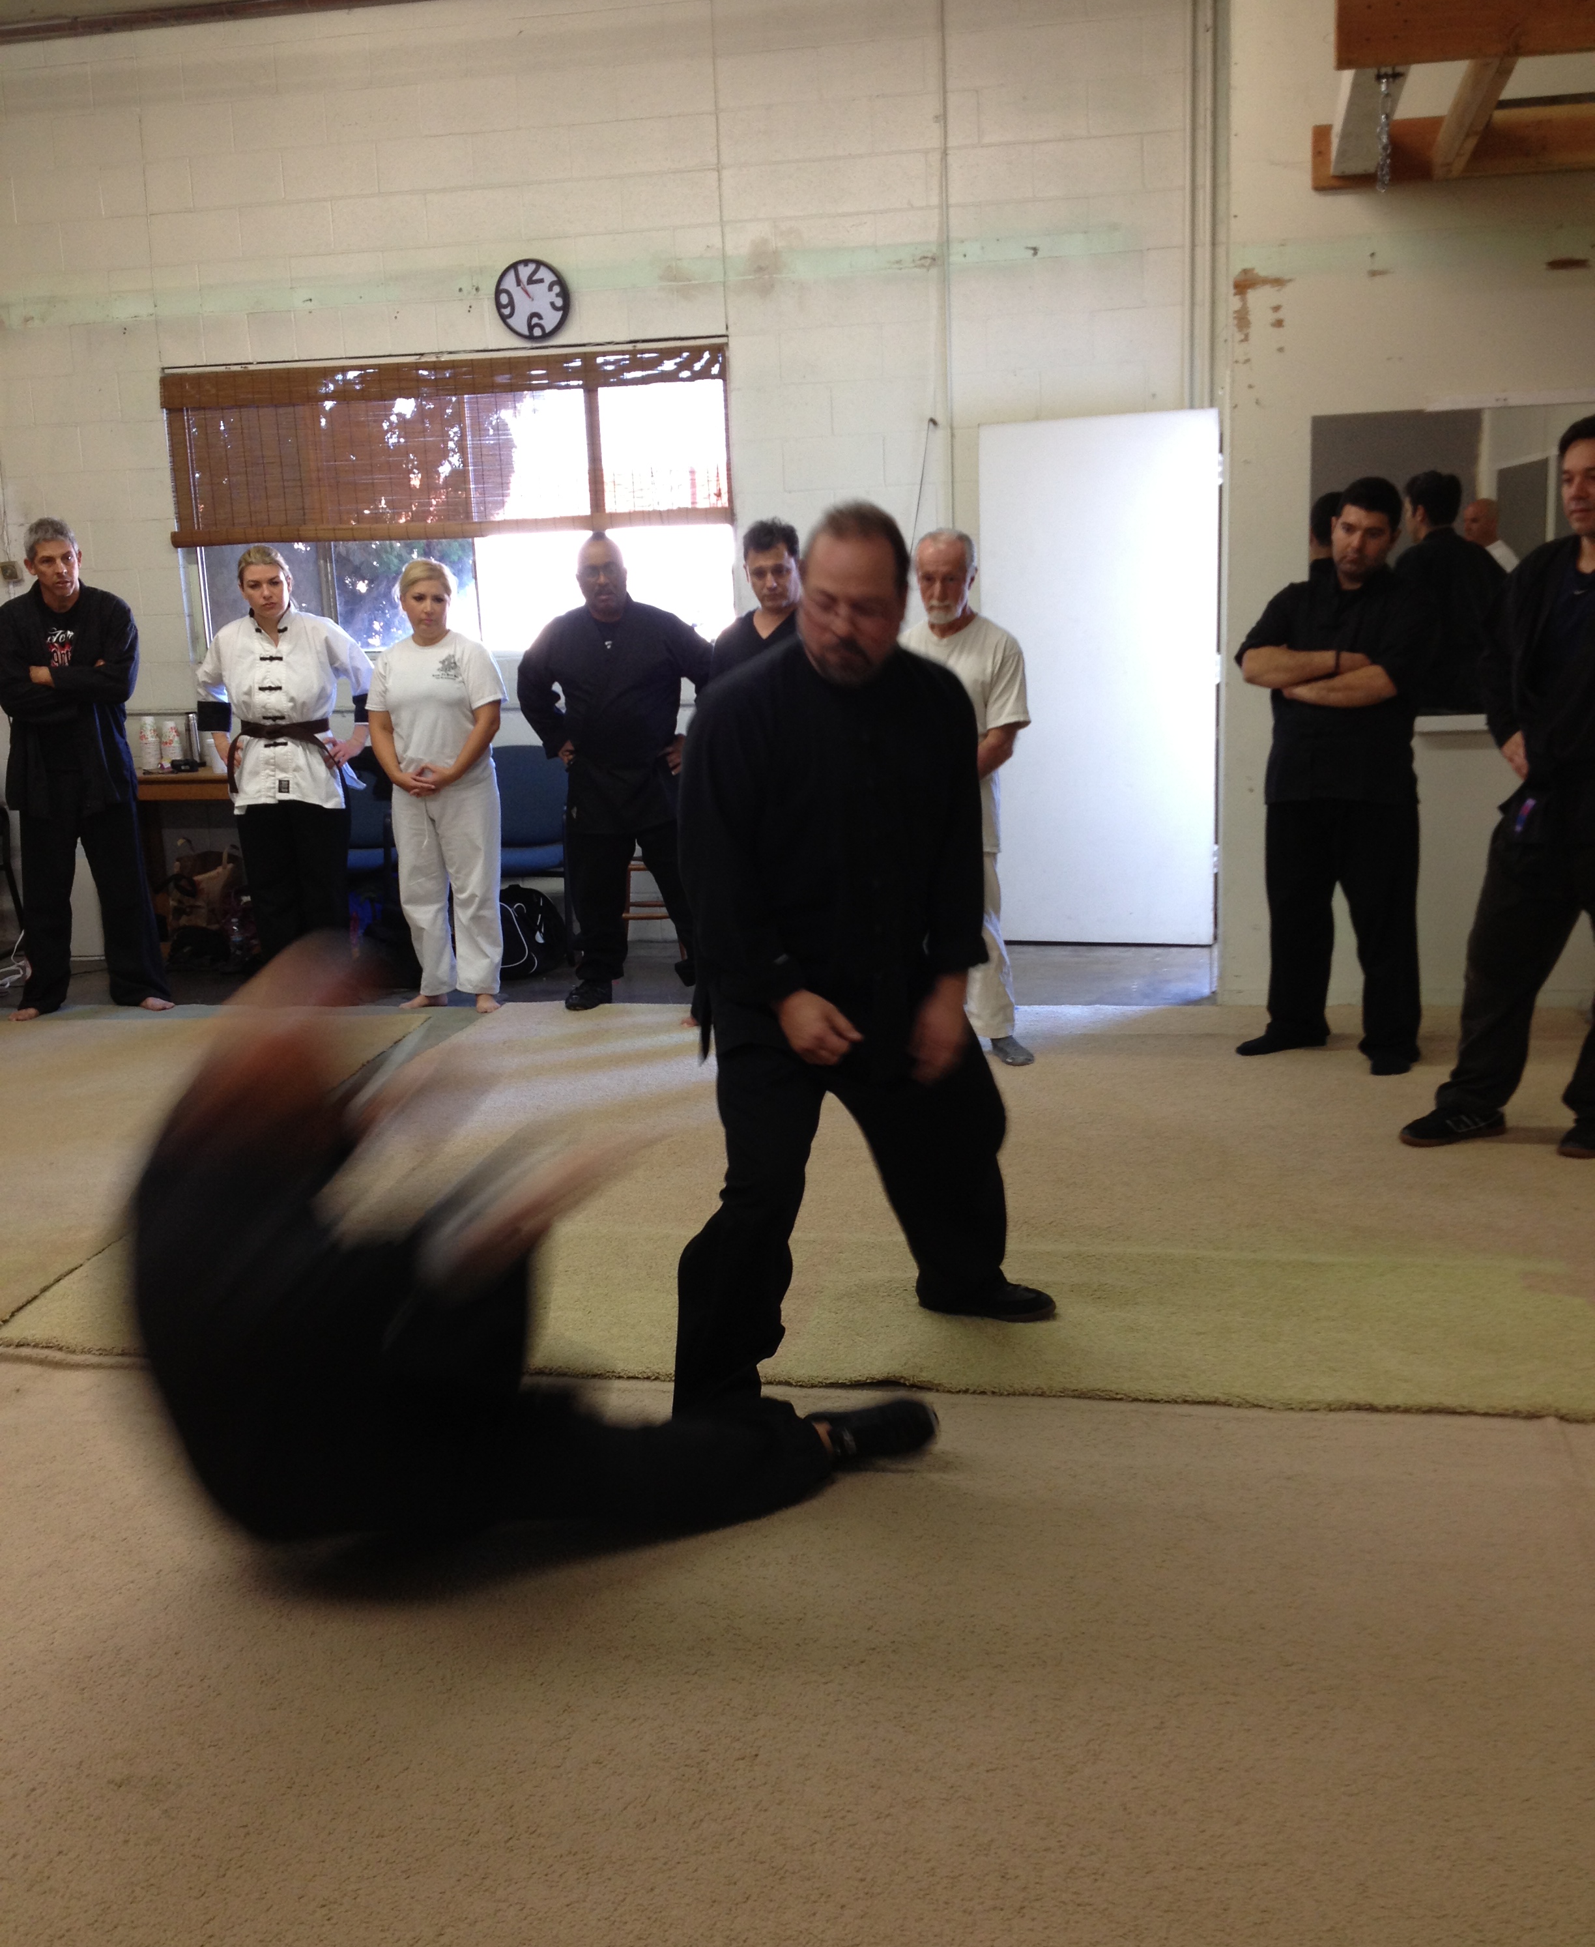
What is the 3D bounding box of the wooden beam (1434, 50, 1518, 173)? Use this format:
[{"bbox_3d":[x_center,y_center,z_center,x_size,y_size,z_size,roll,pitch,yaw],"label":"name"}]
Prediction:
[{"bbox_3d":[1.822,-2.345,5.827,0.088,0.090,1.790,1,12,13],"label":"wooden beam"}]

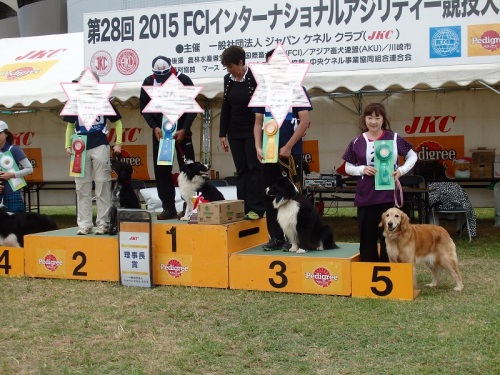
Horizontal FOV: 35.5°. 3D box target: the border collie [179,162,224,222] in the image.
[{"bbox_3d":[-0.462,0.026,7.507,0.570,0.552,0.330,-3,3,-32],"label":"border collie"}]

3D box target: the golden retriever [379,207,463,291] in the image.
[{"bbox_3d":[1.416,0.512,6.518,0.780,0.725,0.340,-3,3,-35],"label":"golden retriever"}]

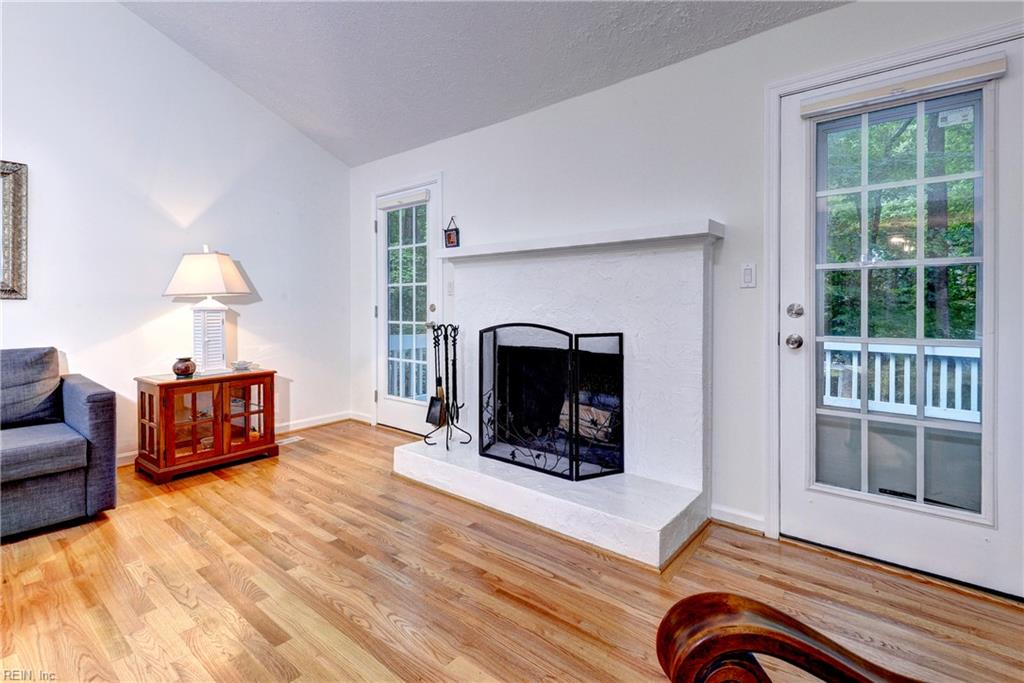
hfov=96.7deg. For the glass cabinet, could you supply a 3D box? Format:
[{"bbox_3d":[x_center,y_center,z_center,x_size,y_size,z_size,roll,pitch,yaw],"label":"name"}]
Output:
[{"bbox_3d":[-2.033,0.527,3.083,0.385,0.598,0.715,1,2,38],"label":"glass cabinet"}]

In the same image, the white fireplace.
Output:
[{"bbox_3d":[0.145,0.140,2.590,1.820,1.470,0.610,3,4,39],"label":"white fireplace"}]

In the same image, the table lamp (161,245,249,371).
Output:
[{"bbox_3d":[-2.058,-0.215,3.099,0.375,0.880,0.375,0,2,-9],"label":"table lamp"}]

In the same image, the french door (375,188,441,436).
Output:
[{"bbox_3d":[-0.890,-0.258,3.880,0.810,2.040,0.060,1,2,38],"label":"french door"}]

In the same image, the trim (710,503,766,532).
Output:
[{"bbox_3d":[1.095,0.851,2.203,0.235,0.080,0.020,1,2,38],"label":"trim"}]

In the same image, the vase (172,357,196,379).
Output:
[{"bbox_3d":[-2.147,0.176,2.985,0.125,0.120,0.125,1,2,38],"label":"vase"}]

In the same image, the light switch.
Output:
[{"bbox_3d":[1.134,-0.314,2.183,0.071,0.117,0.012,1,2,38],"label":"light switch"}]

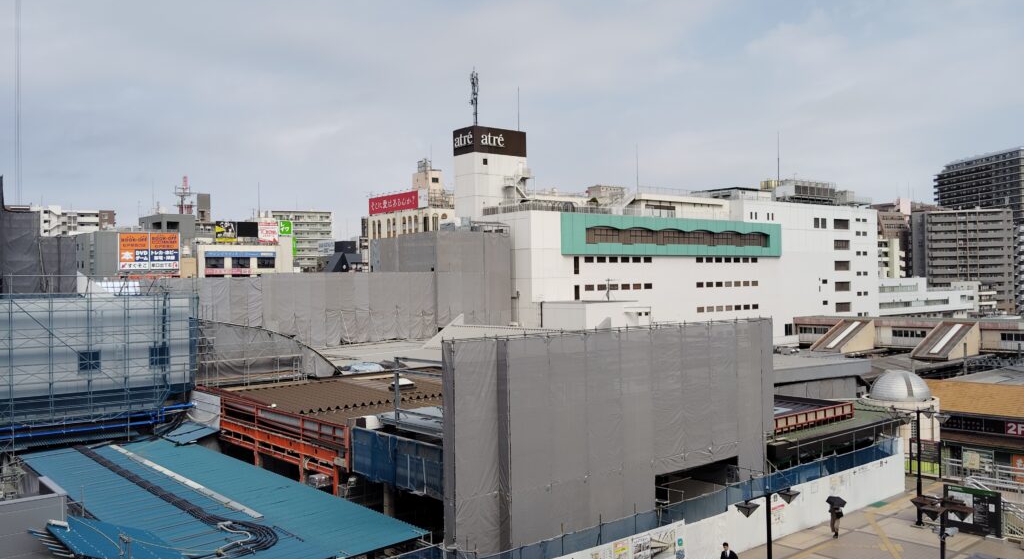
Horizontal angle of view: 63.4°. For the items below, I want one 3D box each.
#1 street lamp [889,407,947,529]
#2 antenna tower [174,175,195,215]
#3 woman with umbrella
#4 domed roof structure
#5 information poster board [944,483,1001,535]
[{"bbox_3d":[18.072,8.277,36.796,2.600,5.280,2.600,-1,0,-39],"label":"street lamp"},{"bbox_3d":[-80.937,-21.007,205.000,4.900,9.900,4.200,-1,0,-39],"label":"antenna tower"},{"bbox_3d":[13.805,10.095,35.313,0.820,1.780,0.820,-1,1,-44],"label":"woman with umbrella"},{"bbox_3d":[23.237,6.193,49.493,3.640,1.700,3.640,-1,1,-39],"label":"domed roof structure"},{"bbox_3d":[19.772,9.928,35.638,2.190,1.950,0.250,-1,0,35],"label":"information poster board"}]

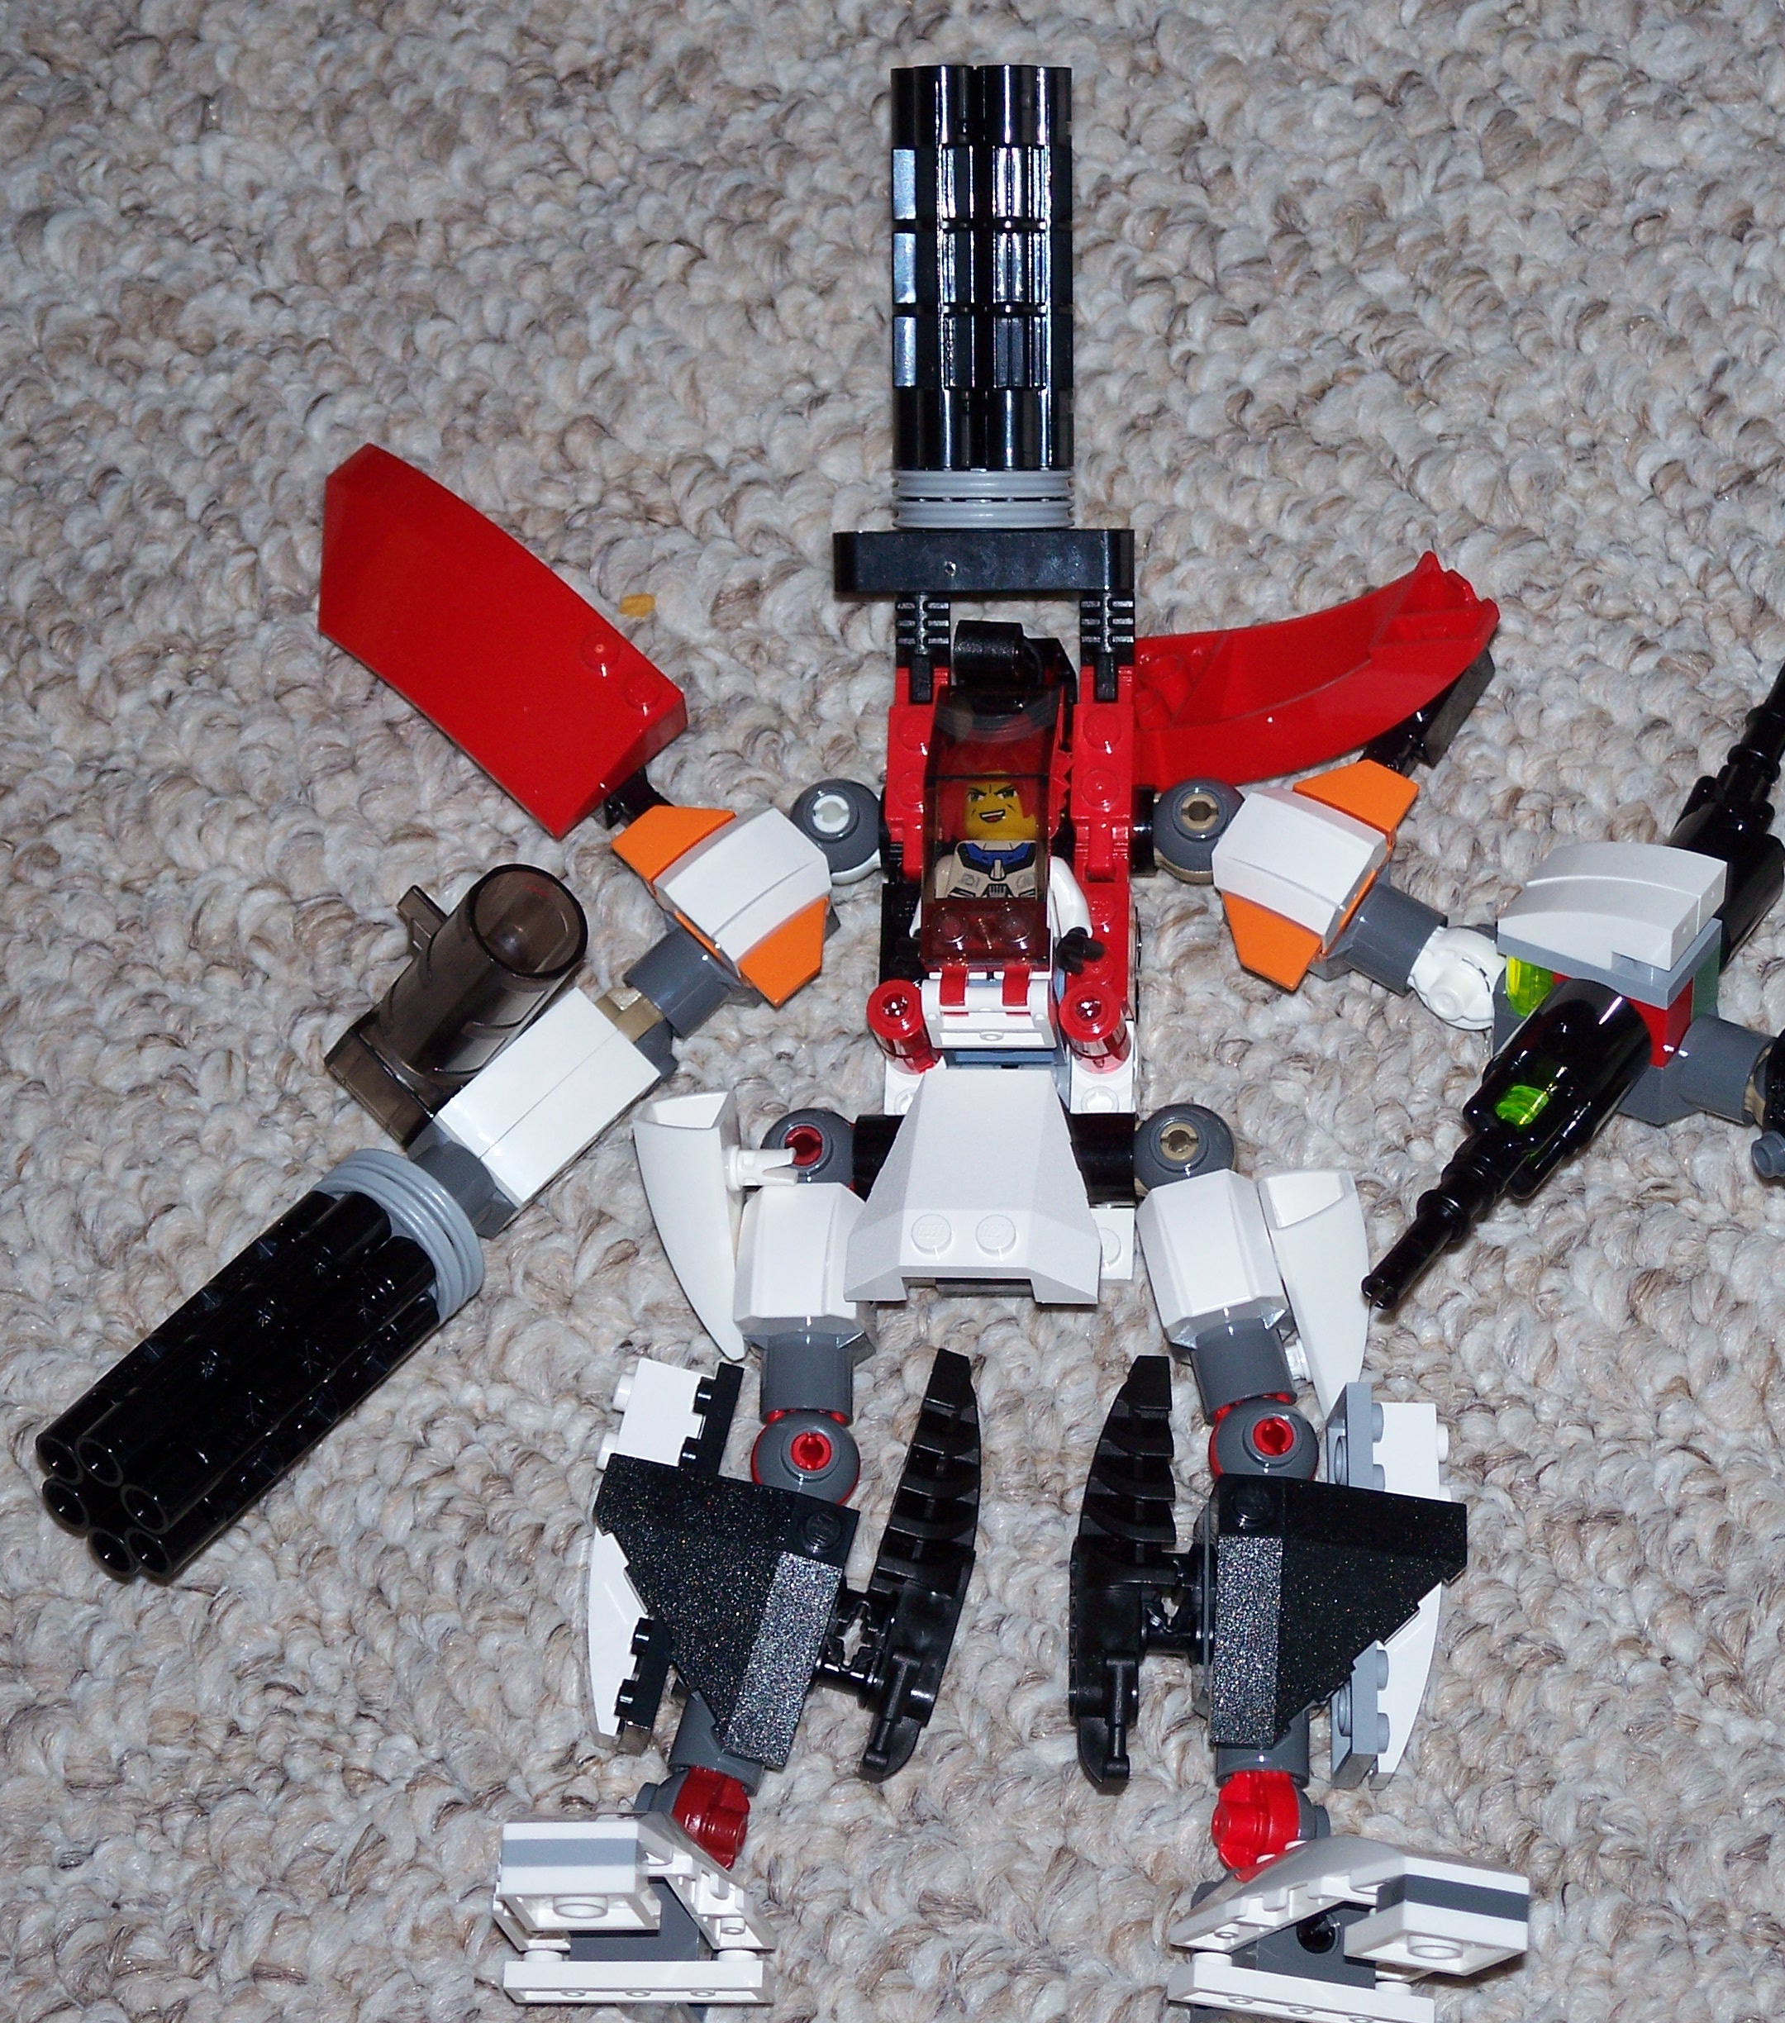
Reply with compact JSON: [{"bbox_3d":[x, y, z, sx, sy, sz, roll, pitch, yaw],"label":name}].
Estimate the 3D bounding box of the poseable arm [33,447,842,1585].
[{"bbox_3d":[-0.078,-0.004,0.954,0.130,0.048,0.096,-42,76,-13],"label":"poseable arm"}]

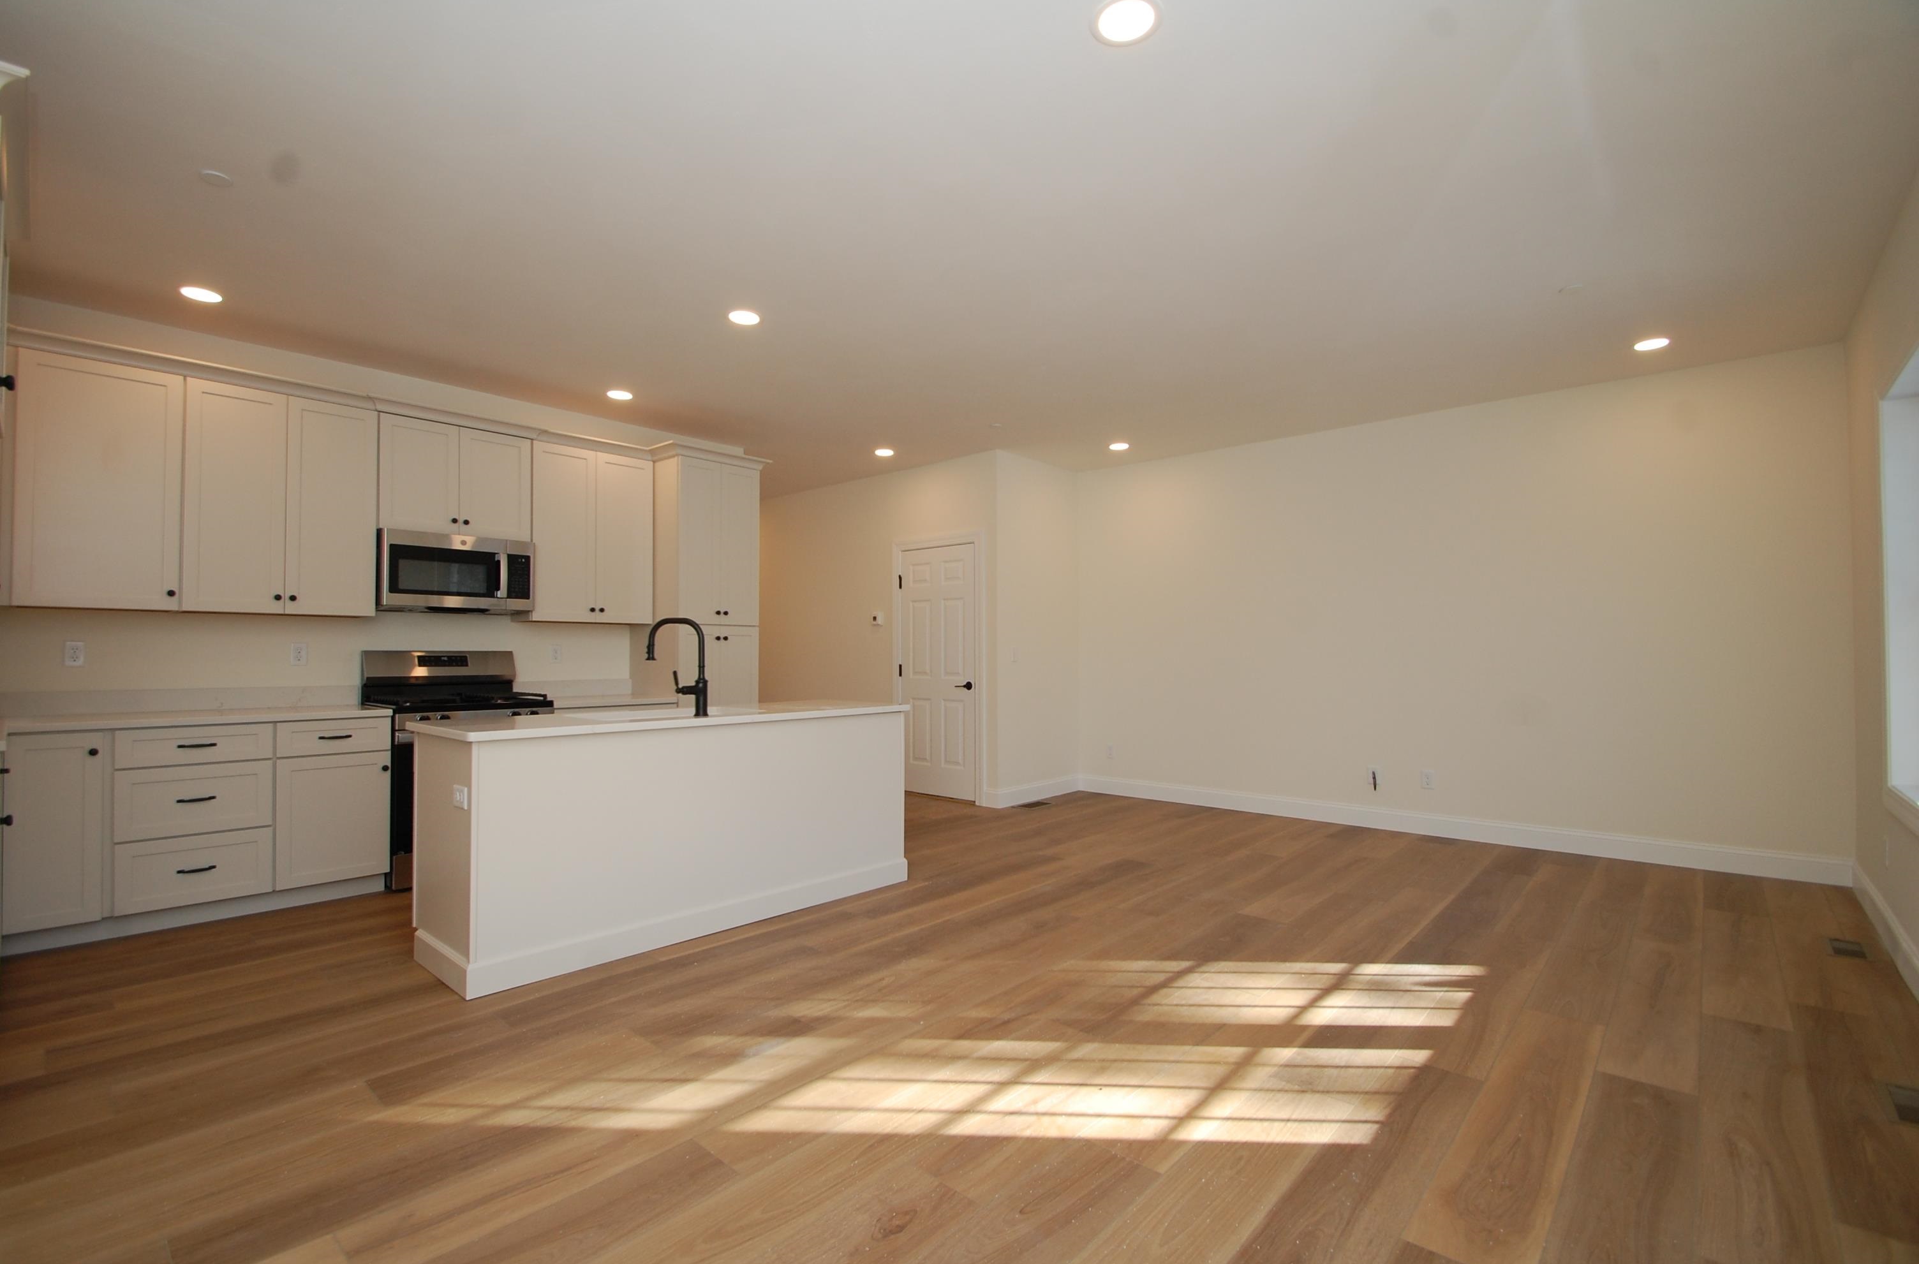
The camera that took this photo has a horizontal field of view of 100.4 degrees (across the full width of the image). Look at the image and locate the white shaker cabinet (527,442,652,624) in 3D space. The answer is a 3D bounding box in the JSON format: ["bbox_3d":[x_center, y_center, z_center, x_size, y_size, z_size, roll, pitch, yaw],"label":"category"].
[{"bbox_3d":[-2.430,-0.598,5.183,0.319,1.079,0.774,-1,-2,41],"label":"white shaker cabinet"}]

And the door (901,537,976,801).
[{"bbox_3d":[-0.171,0.327,6.580,0.817,2.033,0.045,-1,-2,41],"label":"door"}]

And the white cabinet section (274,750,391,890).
[{"bbox_3d":[-3.170,0.886,3.977,0.600,0.600,0.440,-2,-2,43],"label":"white cabinet section"}]

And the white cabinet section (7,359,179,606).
[{"bbox_3d":[-3.831,-0.631,3.572,0.325,1.070,0.505,-2,-2,43],"label":"white cabinet section"}]

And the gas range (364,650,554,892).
[{"bbox_3d":[-2.780,0.707,4.439,0.706,1.199,0.752,-1,-2,41],"label":"gas range"}]

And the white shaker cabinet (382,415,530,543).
[{"bbox_3d":[-2.938,-0.838,4.611,0.319,0.626,0.769,-1,-2,41],"label":"white shaker cabinet"}]

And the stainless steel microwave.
[{"bbox_3d":[-2.902,-0.319,4.569,0.411,0.413,0.752,-1,-2,41],"label":"stainless steel microwave"}]

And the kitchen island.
[{"bbox_3d":[-1.258,0.833,3.757,0.764,0.915,2.114,-1,-2,41],"label":"kitchen island"}]

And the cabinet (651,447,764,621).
[{"bbox_3d":[-1.850,-0.590,5.600,0.641,1.107,0.619,-1,-2,41],"label":"cabinet"}]

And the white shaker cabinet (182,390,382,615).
[{"bbox_3d":[-3.438,-0.623,4.036,0.319,1.079,0.746,-1,-2,41],"label":"white shaker cabinet"}]

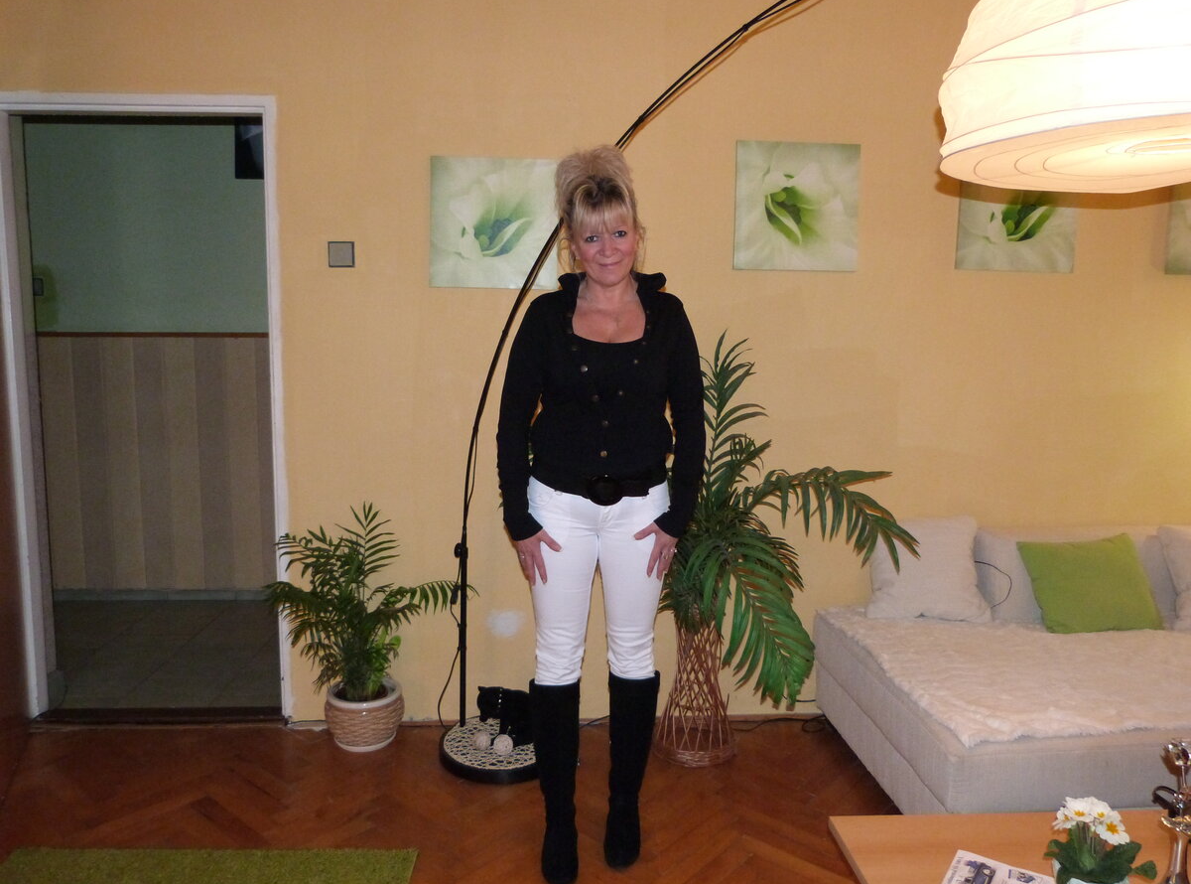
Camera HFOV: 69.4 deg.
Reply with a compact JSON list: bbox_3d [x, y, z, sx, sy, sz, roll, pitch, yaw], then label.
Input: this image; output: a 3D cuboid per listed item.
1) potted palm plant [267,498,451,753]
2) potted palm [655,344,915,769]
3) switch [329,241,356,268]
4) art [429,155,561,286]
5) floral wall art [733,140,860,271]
[{"bbox_3d":[-0.698,0.576,2.634,0.590,0.780,0.460,0,7,-3],"label":"potted palm plant"},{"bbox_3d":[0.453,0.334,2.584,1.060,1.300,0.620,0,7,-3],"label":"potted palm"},{"bbox_3d":[-0.795,-0.587,2.700,0.081,0.081,0.014,0,7,-3],"label":"switch"},{"bbox_3d":[-0.319,-0.687,2.710,0.400,0.400,0.020,0,7,-3],"label":"art"},{"bbox_3d":[0.642,-0.750,2.752,0.400,0.400,0.020,0,7,-3],"label":"floral wall art"}]

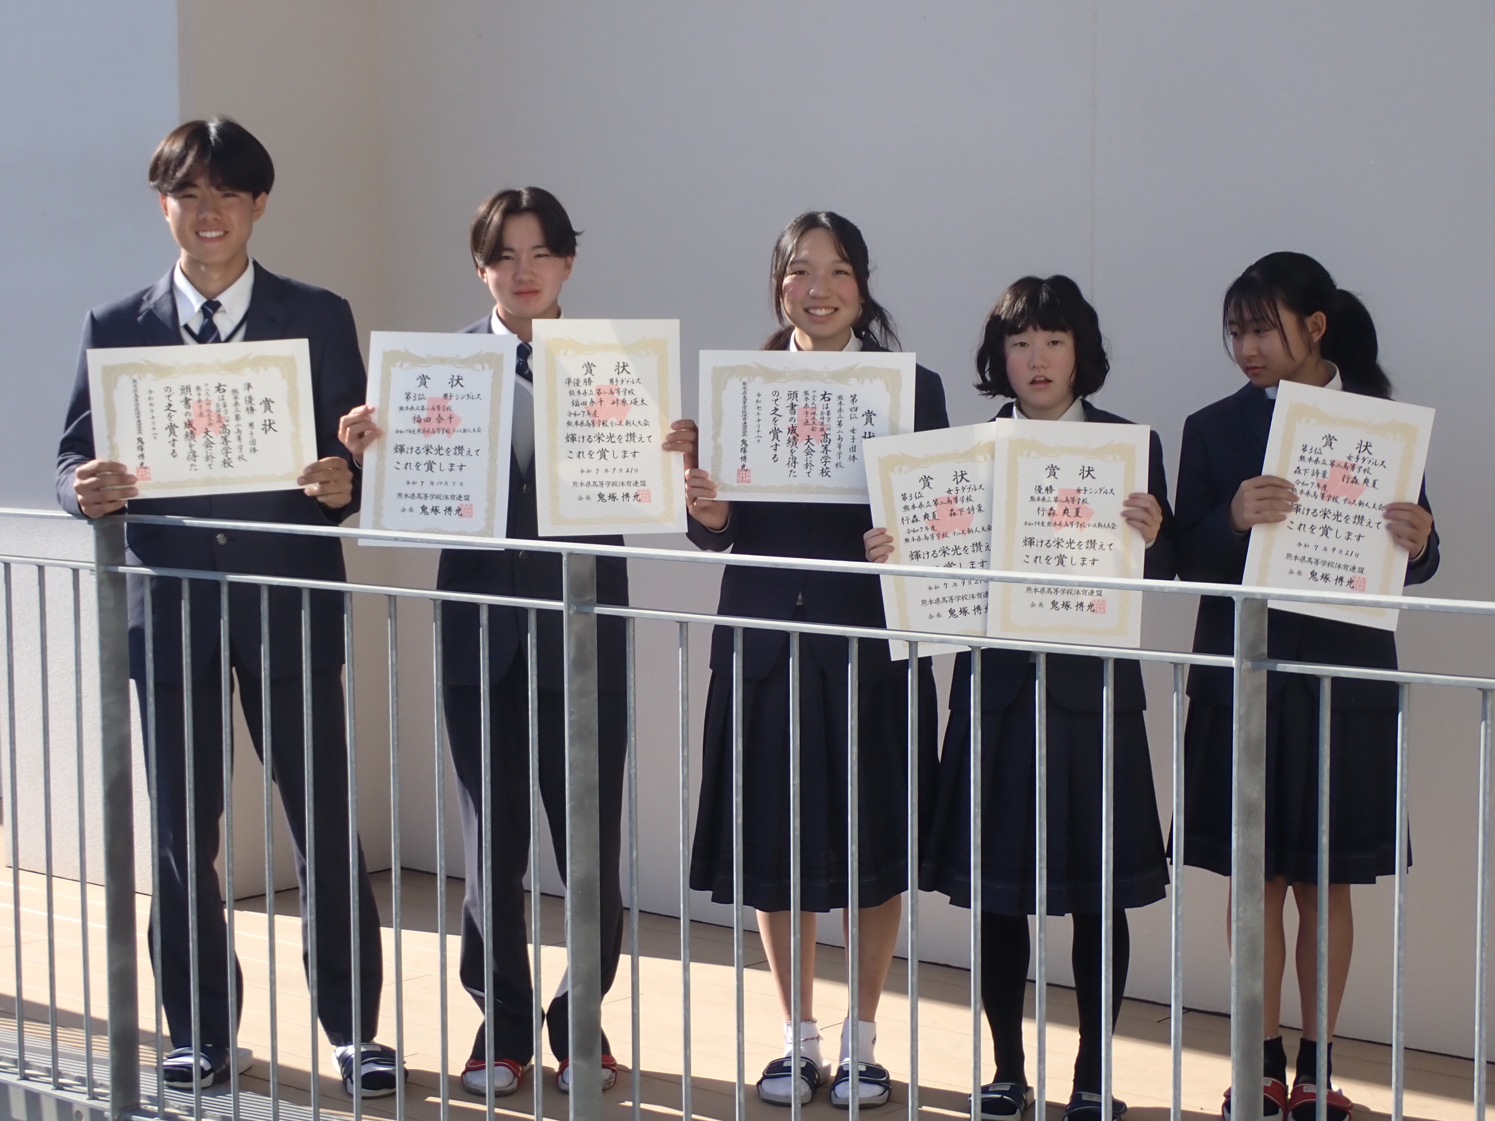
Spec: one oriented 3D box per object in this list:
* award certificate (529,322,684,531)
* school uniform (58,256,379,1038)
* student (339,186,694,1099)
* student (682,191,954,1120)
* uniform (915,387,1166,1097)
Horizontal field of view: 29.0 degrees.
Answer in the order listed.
[{"bbox_3d":[-0.251,-0.244,5.280,0.273,0.394,0.010,-2,-2,-11],"label":"award certificate"},{"bbox_3d":[-0.997,0.187,5.485,0.608,1.500,0.380,-1,5,-6],"label":"school uniform"},{"bbox_3d":[-0.422,0.153,5.472,0.651,1.706,0.400,-1,5,-3],"label":"student"},{"bbox_3d":[0.125,0.181,5.415,0.489,1.654,0.380,0,5,2],"label":"student"},{"bbox_3d":[0.547,0.341,5.318,0.468,1.283,0.370,0,5,4],"label":"uniform"}]

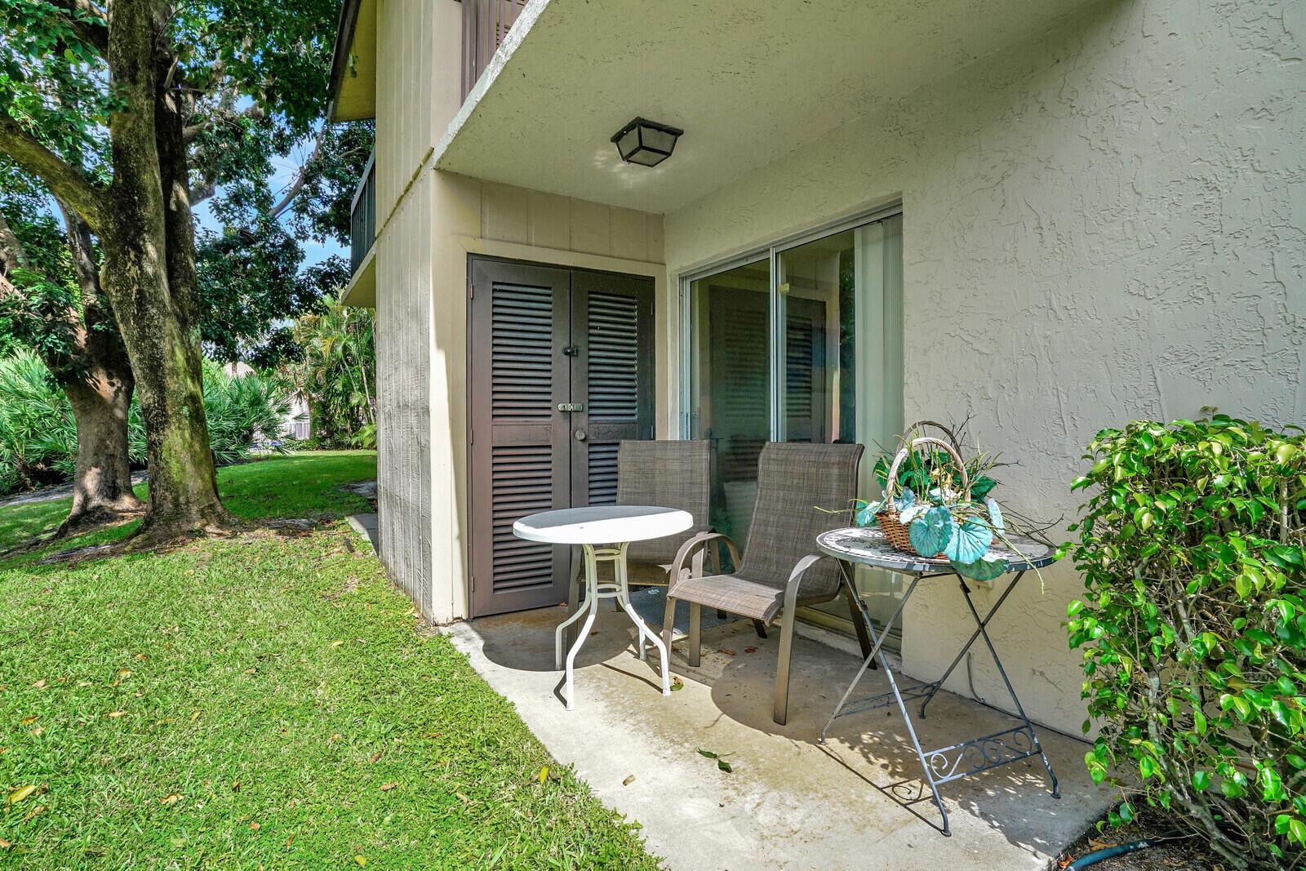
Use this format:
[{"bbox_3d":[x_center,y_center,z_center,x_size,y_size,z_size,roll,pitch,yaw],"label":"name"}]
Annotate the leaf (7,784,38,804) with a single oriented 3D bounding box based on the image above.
[{"bbox_3d":[-1.851,1.048,1.704,0.036,0.018,0.080,0,1,0],"label":"leaf"}]

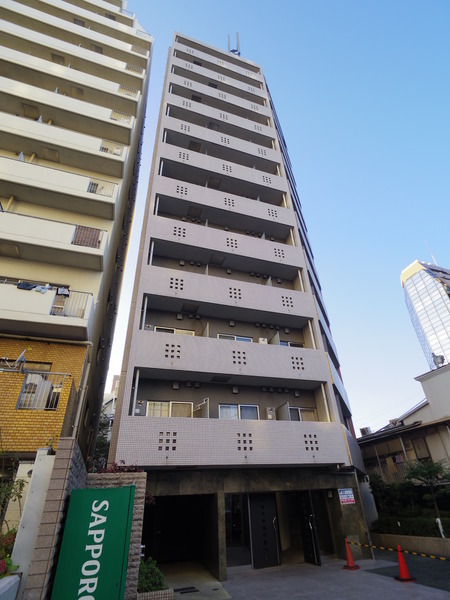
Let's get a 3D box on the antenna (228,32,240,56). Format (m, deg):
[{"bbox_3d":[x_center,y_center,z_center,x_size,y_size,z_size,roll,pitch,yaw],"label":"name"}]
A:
[{"bbox_3d":[0.926,-24.912,28.734,1.200,6.000,0.600,8,-33,-17],"label":"antenna"}]

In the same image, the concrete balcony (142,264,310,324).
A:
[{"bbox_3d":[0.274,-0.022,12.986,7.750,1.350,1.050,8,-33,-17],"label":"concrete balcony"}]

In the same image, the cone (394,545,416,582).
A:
[{"bbox_3d":[4.748,7.023,7.921,0.380,0.700,0.380,21,-39,-33],"label":"cone"}]

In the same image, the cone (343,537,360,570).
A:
[{"bbox_3d":[3.745,7.617,8.887,0.380,0.700,0.380,-21,-36,27],"label":"cone"}]

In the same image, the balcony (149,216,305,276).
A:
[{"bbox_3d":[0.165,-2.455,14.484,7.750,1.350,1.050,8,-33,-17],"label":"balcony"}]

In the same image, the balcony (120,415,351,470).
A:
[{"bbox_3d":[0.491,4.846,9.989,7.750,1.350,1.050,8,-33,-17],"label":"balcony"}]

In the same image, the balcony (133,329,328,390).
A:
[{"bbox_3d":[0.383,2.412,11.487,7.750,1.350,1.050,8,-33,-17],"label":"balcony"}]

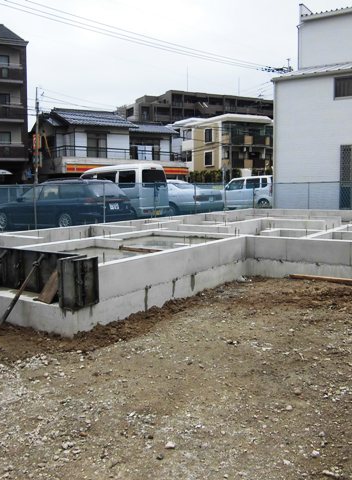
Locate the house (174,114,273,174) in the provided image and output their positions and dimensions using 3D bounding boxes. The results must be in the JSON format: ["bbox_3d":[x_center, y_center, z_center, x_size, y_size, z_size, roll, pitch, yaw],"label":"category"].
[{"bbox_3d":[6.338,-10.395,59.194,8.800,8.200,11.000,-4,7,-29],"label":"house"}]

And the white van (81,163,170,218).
[{"bbox_3d":[-1.976,-1.398,15.415,3.390,1.880,1.480,4,7,36],"label":"white van"}]

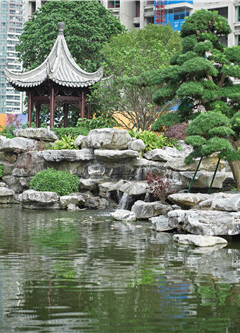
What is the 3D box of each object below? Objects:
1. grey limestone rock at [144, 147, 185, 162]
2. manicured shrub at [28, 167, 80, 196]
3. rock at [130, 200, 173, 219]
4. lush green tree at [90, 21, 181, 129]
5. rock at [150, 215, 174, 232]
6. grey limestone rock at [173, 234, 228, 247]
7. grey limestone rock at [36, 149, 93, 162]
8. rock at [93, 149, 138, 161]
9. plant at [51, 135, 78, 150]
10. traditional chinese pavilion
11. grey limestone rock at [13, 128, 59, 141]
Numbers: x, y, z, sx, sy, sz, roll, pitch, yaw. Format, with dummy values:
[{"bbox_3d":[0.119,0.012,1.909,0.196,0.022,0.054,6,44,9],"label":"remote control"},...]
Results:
[{"bbox_3d":[1.515,-0.409,26.000,1.362,0.545,1.000,1,0,0],"label":"grey limestone rock"},{"bbox_3d":[-2.486,0.612,29.202,1.874,1.071,1.750,1,0,-5],"label":"manicured shrub"},{"bbox_3d":[1.110,1.515,26.900,1.450,0.600,1.000,1,0,0],"label":"rock"},{"bbox_3d":[0.894,-4.443,39.000,4.800,5.600,4.500,1,0,0],"label":"lush green tree"},{"bbox_3d":[1.024,1.373,18.400,0.578,0.412,0.500,1,0,0],"label":"rock"},{"bbox_3d":[1.672,1.537,15.810,1.128,0.246,0.600,1,0,6],"label":"grey limestone rock"},{"bbox_3d":[-2.236,-0.456,31.620,2.360,0.511,1.200,1,0,-4],"label":"grey limestone rock"},{"bbox_3d":[-0.149,-0.511,32.500,1.870,0.500,1.200,1,0,0],"label":"rock"},{"bbox_3d":[-2.366,-1.023,32.550,1.194,0.682,1.000,1,0,-4],"label":"plant"},{"bbox_3d":[-3.058,-4.372,38.595,5.600,5.863,5.000,1,0,-21],"label":"traditional chinese pavilion"},{"bbox_3d":[-3.693,-1.407,33.573,1.979,0.543,1.100,1,0,-6],"label":"grey limestone rock"}]

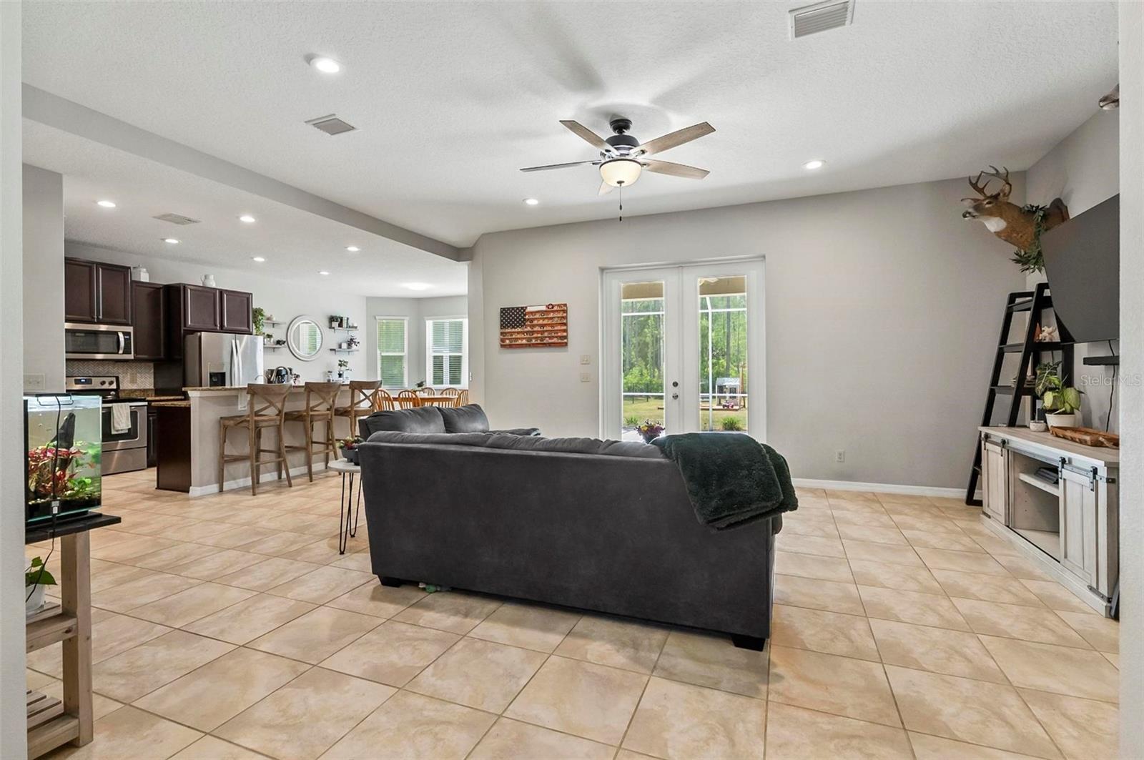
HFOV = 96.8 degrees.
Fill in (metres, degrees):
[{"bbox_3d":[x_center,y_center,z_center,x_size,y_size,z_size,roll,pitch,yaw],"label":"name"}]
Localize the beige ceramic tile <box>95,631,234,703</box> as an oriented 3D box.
[{"bbox_3d":[-1.800,1.224,2.201,0.451,0.020,0.446,0,0,21],"label":"beige ceramic tile"}]

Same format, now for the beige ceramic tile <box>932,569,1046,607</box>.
[{"bbox_3d":[2.293,1.163,2.818,0.430,0.010,0.430,0,0,22],"label":"beige ceramic tile"}]

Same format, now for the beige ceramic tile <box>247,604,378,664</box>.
[{"bbox_3d":[-1.156,1.162,2.330,0.420,0.010,0.420,0,0,22],"label":"beige ceramic tile"}]

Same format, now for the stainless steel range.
[{"bbox_3d":[-6.150,0.602,6.609,0.700,1.220,0.762,0,0,22],"label":"stainless steel range"}]

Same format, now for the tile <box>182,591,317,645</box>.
[{"bbox_3d":[-1.553,1.165,2.491,0.420,0.010,0.420,0,0,22],"label":"tile"}]

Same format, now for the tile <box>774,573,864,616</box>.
[{"bbox_3d":[1.385,1.213,2.867,0.450,0.020,0.453,0,0,23],"label":"tile"}]

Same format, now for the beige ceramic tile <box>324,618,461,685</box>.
[{"bbox_3d":[-0.758,1.158,2.169,0.420,0.010,0.420,0,0,22],"label":"beige ceramic tile"}]

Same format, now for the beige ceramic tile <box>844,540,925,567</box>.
[{"bbox_3d":[2.012,1.126,3.314,0.420,0.010,0.420,0,0,22],"label":"beige ceramic tile"}]

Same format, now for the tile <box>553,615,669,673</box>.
[{"bbox_3d":[0.194,1.174,2.285,0.430,0.010,0.430,0,0,22],"label":"tile"}]

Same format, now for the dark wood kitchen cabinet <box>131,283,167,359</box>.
[{"bbox_3d":[-5.851,-0.782,6.910,0.330,1.045,0.375,0,0,22],"label":"dark wood kitchen cabinet"}]

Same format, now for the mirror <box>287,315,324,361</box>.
[{"bbox_3d":[-5.301,-0.826,10.112,0.040,0.881,0.881,0,0,22],"label":"mirror"}]

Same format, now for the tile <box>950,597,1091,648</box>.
[{"bbox_3d":[2.076,1.129,2.377,0.420,0.010,0.420,0,0,22],"label":"tile"}]

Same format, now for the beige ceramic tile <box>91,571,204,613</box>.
[{"bbox_3d":[-2.321,1.149,2.757,0.418,0.010,0.415,0,0,22],"label":"beige ceramic tile"}]

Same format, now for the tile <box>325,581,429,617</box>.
[{"bbox_3d":[-1.057,1.223,2.867,0.452,0.020,0.450,0,0,21],"label":"tile"}]

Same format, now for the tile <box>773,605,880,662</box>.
[{"bbox_3d":[1.158,1.168,2.359,0.430,0.010,0.430,0,0,22],"label":"tile"}]

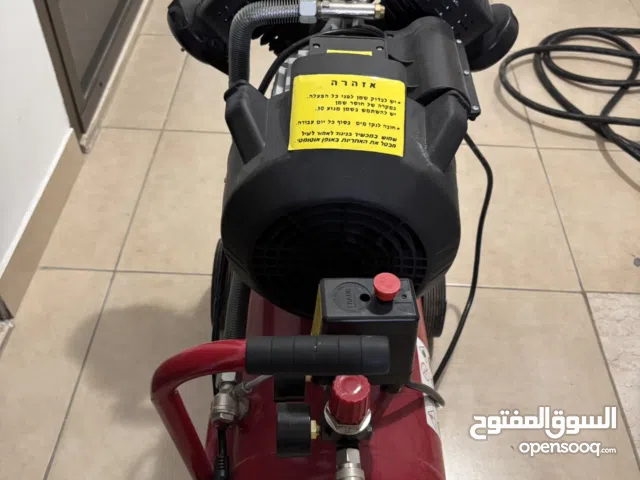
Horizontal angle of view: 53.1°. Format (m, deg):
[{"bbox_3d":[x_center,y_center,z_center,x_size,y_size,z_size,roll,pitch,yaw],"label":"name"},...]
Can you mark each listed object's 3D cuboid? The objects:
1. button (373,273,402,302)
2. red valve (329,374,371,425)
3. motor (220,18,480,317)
[{"bbox_3d":[0.057,0.043,0.554,0.023,0.018,0.023,1,46,-1],"label":"button"},{"bbox_3d":[0.028,0.146,0.594,0.034,0.041,0.034,1,46,-1],"label":"red valve"},{"bbox_3d":[0.026,-0.085,0.707,0.251,0.255,0.270,1,46,-1],"label":"motor"}]

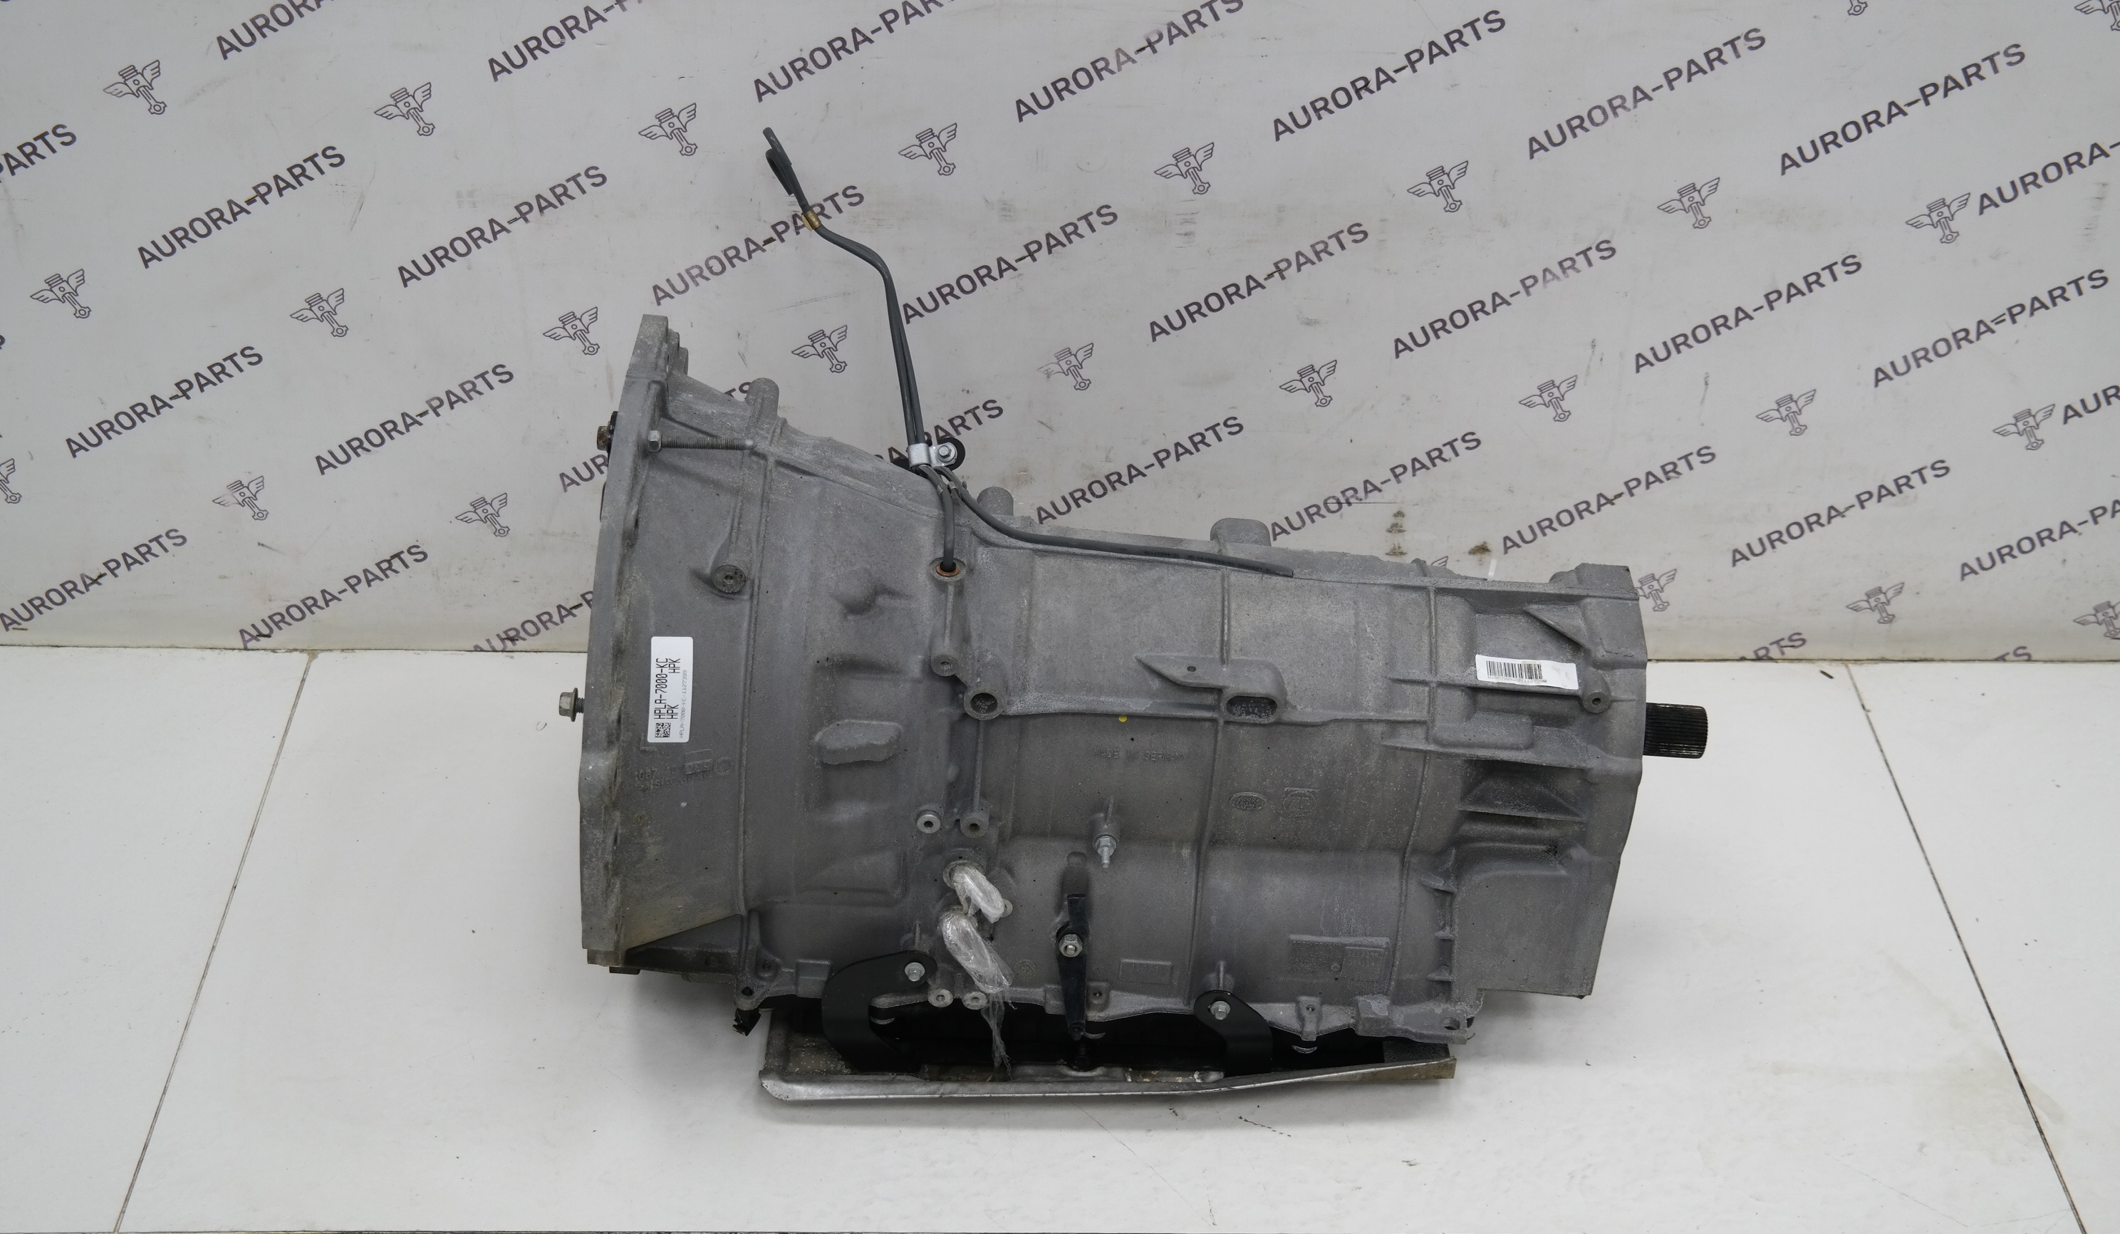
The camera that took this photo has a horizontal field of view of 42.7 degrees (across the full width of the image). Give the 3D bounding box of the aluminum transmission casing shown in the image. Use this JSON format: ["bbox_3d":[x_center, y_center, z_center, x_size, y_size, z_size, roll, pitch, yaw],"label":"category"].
[{"bbox_3d":[0.031,0.040,1.695,0.680,0.480,0.400,2,36,-4],"label":"aluminum transmission casing"}]

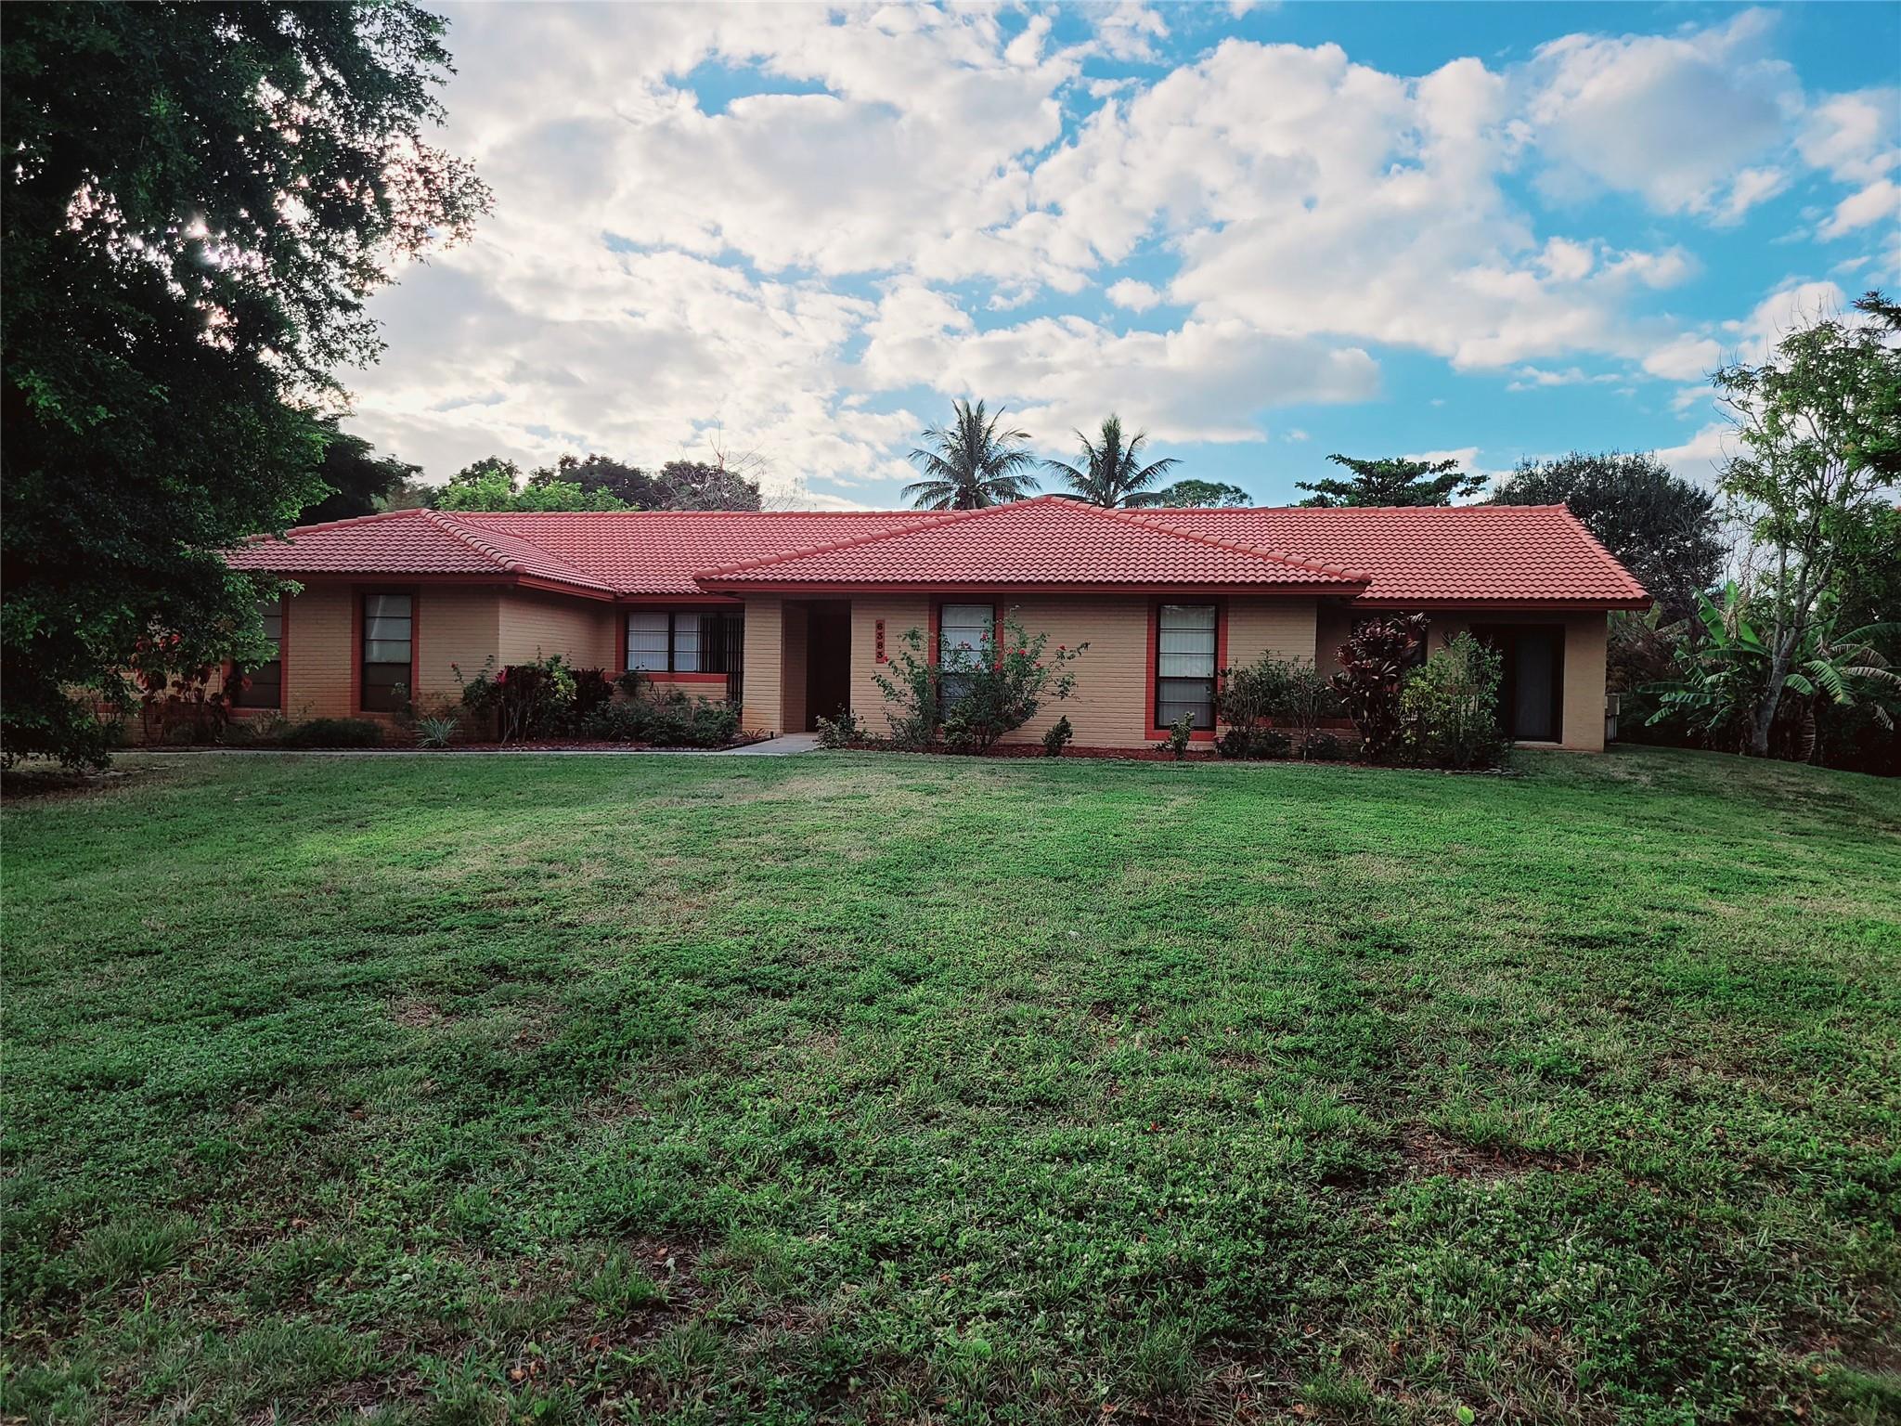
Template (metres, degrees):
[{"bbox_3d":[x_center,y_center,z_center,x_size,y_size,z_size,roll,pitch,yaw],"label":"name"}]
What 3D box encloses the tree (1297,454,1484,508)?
[{"bbox_3d":[12.863,-3.616,41.943,6.200,7.970,6.000,1,1,0],"label":"tree"}]

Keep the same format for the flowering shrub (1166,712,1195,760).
[{"bbox_3d":[3.439,0.345,21.400,0.440,0.710,0.420,1,0,12],"label":"flowering shrub"}]

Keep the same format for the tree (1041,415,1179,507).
[{"bbox_3d":[5.530,-5.126,49.921,5.100,10.540,5.100,1,1,0],"label":"tree"}]

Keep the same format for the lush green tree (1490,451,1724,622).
[{"bbox_3d":[16.495,-2.960,36.019,6.200,7.300,6.000,1,0,12],"label":"lush green tree"}]

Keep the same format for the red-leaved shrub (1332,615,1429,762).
[{"bbox_3d":[6.444,-0.367,21.400,1.450,2.230,1.300,1,0,12],"label":"red-leaved shrub"}]

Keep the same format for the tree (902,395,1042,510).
[{"bbox_3d":[0.674,-5.591,52.031,5.300,11.700,5.200,1,0,12],"label":"tree"}]

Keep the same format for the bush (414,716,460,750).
[{"bbox_3d":[-7.396,0.279,20.609,0.680,0.500,0.650,1,1,0],"label":"bush"}]

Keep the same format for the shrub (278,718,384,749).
[{"bbox_3d":[-9.945,0.322,22.900,1.500,0.480,0.950,1,0,12],"label":"shrub"}]

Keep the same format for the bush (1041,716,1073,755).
[{"bbox_3d":[1.633,0.351,21.800,0.500,0.630,0.470,1,0,12],"label":"bush"}]

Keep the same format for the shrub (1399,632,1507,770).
[{"bbox_3d":[7.359,-0.196,20.900,1.550,2.020,1.400,1,0,12],"label":"shrub"}]

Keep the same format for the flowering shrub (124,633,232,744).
[{"bbox_3d":[-11.509,-0.377,21.299,1.650,1.720,1.400,1,1,0],"label":"flowering shrub"}]

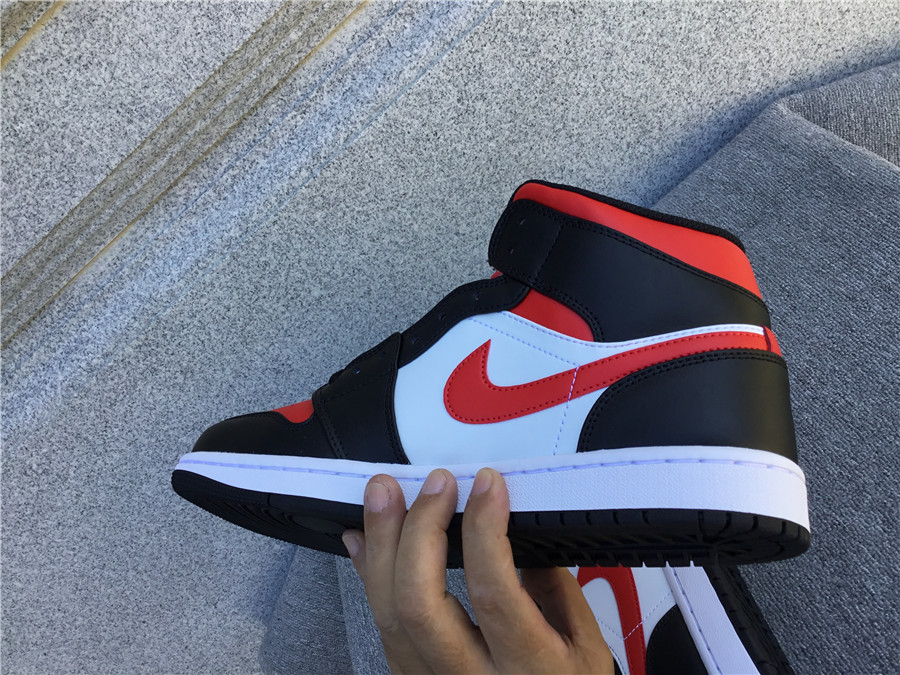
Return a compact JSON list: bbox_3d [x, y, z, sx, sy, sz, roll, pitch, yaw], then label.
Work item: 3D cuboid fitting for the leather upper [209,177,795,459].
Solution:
[{"bbox_3d":[0.010,0.011,0.398,0.284,0.101,0.139,-5,61,20],"label":"leather upper"}]

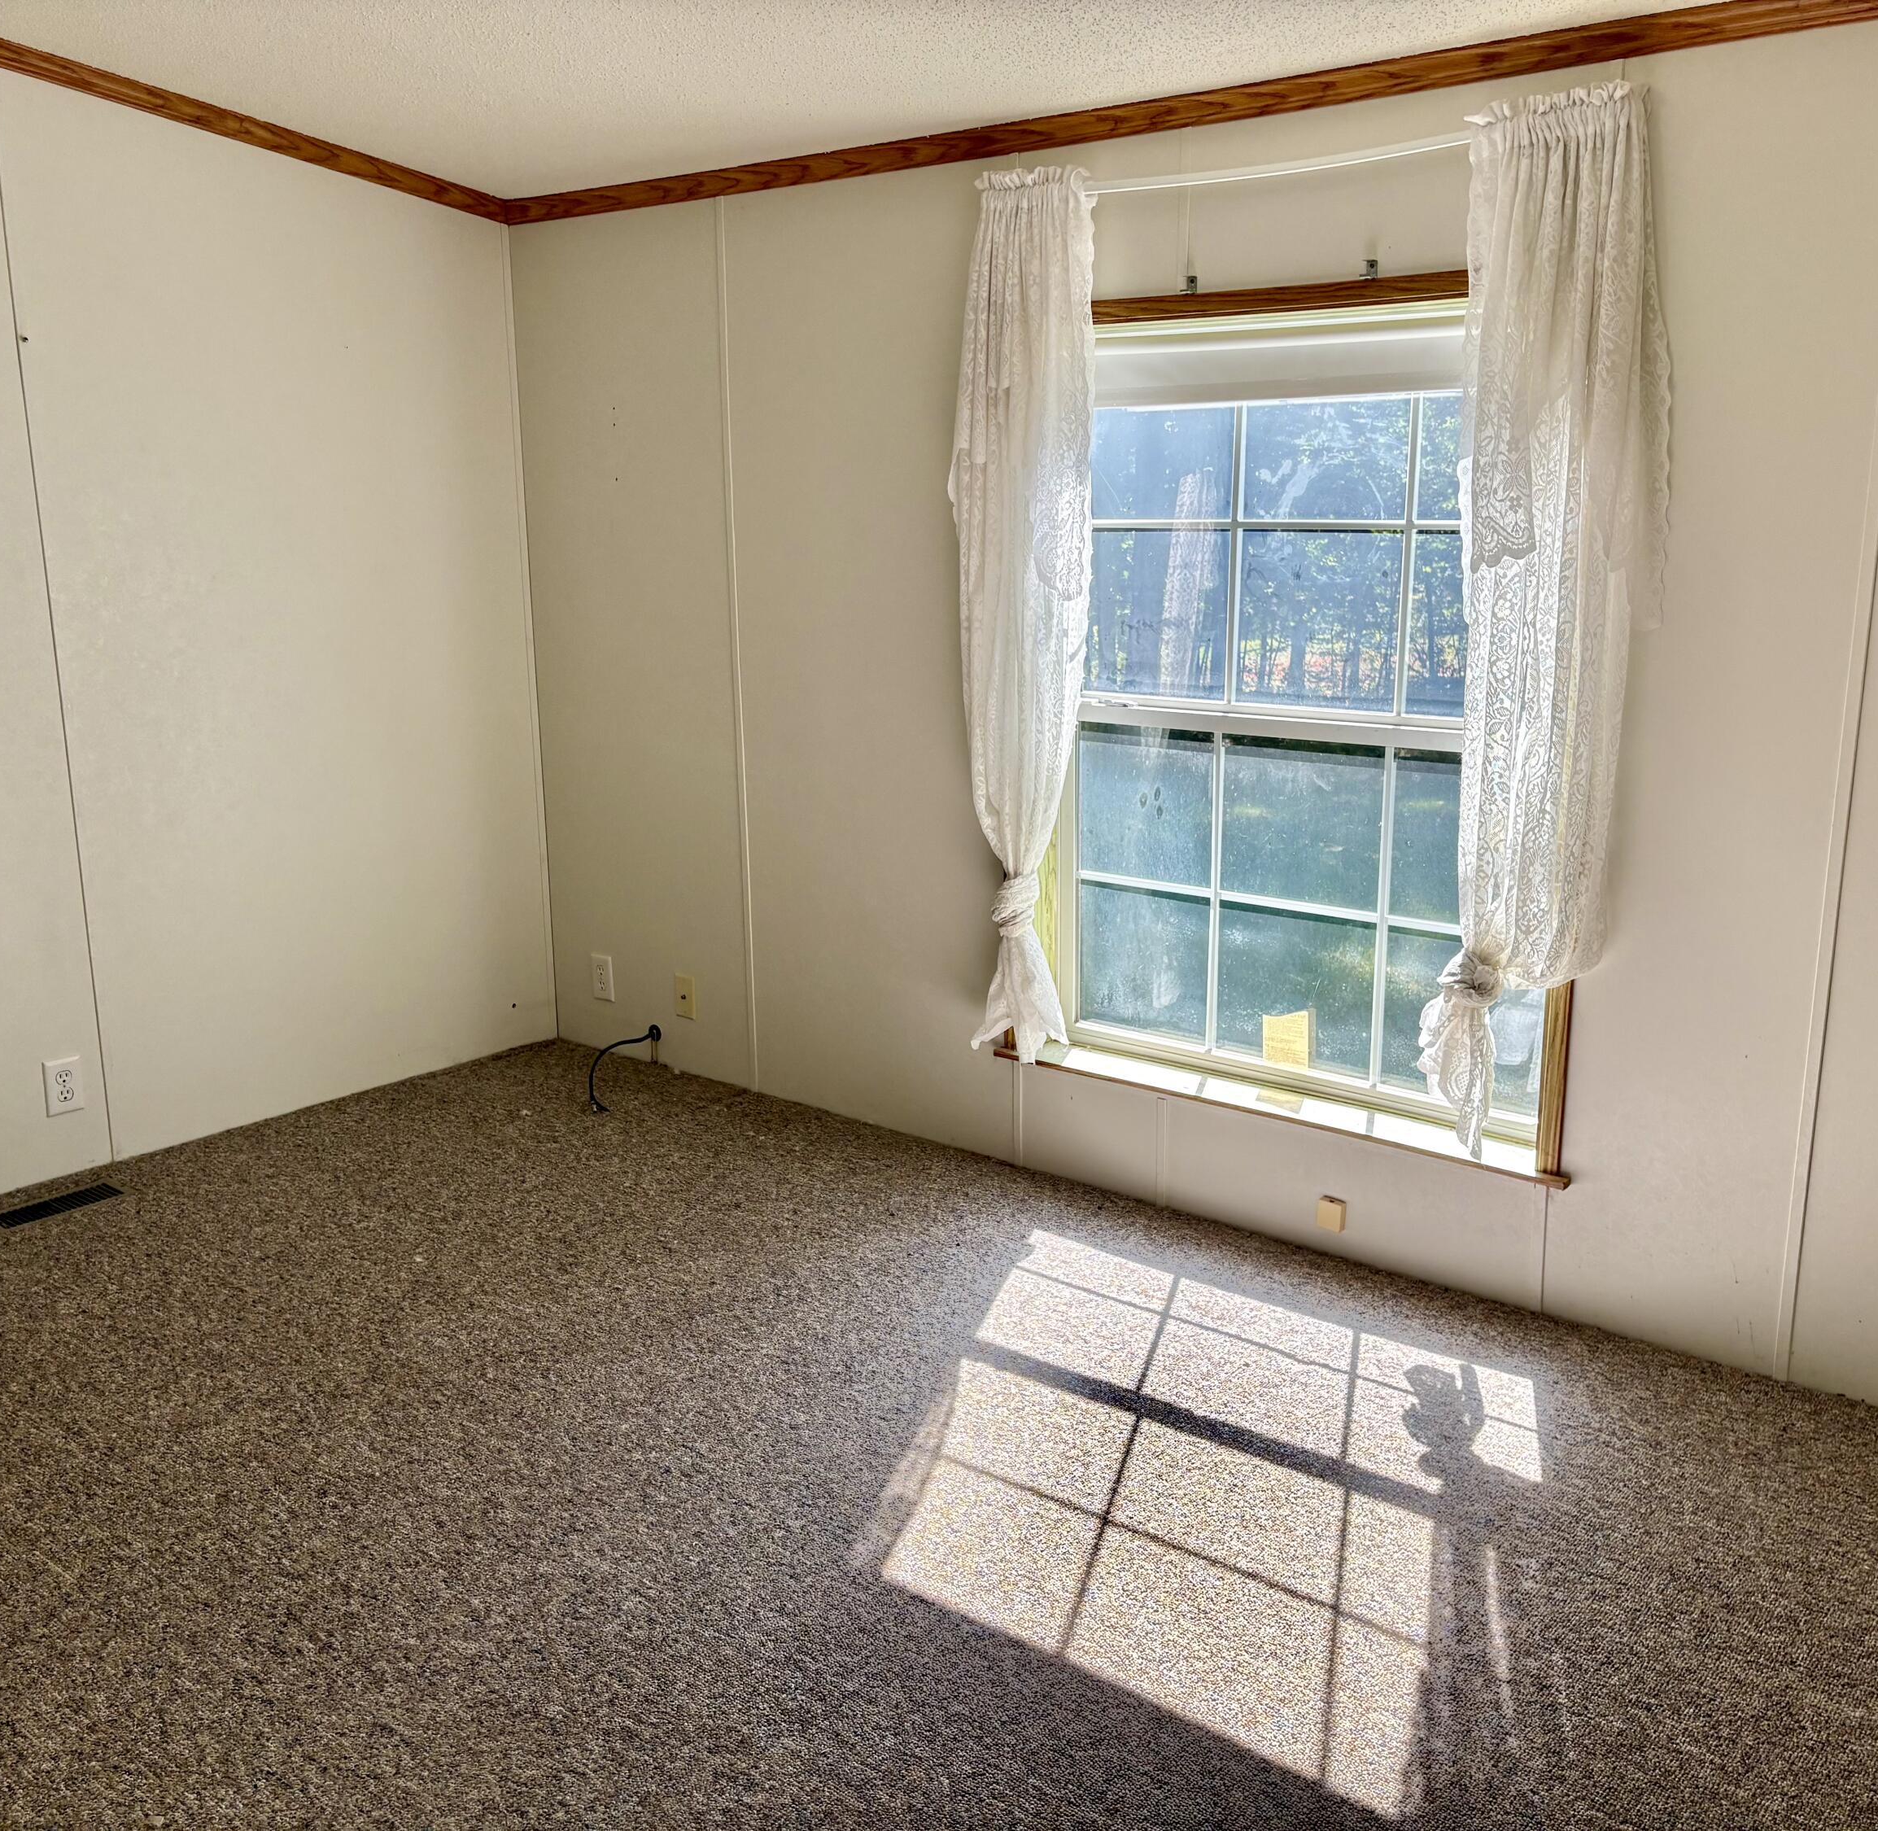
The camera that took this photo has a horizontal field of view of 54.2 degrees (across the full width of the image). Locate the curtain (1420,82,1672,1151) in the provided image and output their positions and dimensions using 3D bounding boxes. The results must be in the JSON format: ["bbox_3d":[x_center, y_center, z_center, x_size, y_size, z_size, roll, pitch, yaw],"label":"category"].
[{"bbox_3d":[0.998,-0.418,3.052,0.350,1.765,0.125,10,16,38],"label":"curtain"}]

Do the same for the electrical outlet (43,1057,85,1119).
[{"bbox_3d":[-1.895,0.372,3.976,0.009,0.119,0.077,10,16,38],"label":"electrical outlet"}]

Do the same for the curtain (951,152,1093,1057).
[{"bbox_3d":[0.153,-0.563,3.733,0.350,1.780,0.125,10,16,38],"label":"curtain"}]

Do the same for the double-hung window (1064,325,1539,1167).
[{"bbox_3d":[0.693,-0.378,3.536,1.130,1.490,0.090,10,16,38],"label":"double-hung window"}]

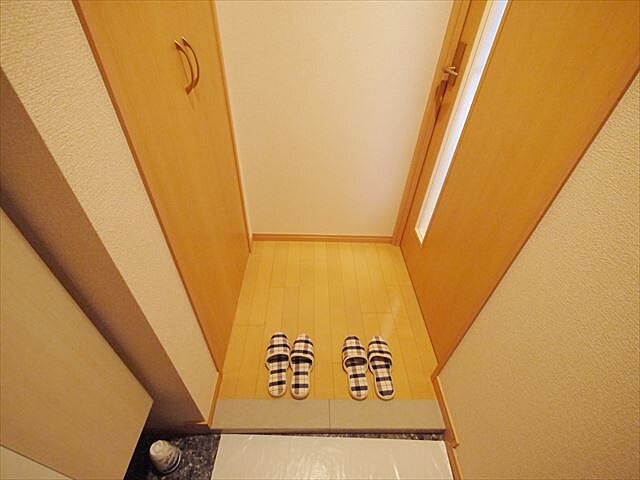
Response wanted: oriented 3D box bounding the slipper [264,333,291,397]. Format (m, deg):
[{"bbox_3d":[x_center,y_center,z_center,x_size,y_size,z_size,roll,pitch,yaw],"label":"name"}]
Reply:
[{"bbox_3d":[-0.169,0.491,1.207,0.102,0.065,0.258,1,41,-3],"label":"slipper"}]

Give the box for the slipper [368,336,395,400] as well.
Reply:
[{"bbox_3d":[0.251,0.509,1.211,0.102,0.065,0.257,0,41,-3],"label":"slipper"}]

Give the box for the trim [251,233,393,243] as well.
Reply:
[{"bbox_3d":[0.017,-0.007,1.799,0.853,0.057,0.012,1,41,-2],"label":"trim"}]

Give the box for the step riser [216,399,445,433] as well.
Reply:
[{"bbox_3d":[0.032,0.661,1.107,0.842,0.045,0.100,1,41,-2],"label":"step riser"}]

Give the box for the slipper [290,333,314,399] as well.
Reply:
[{"bbox_3d":[-0.072,0.498,1.205,0.102,0.065,0.264,2,41,-1],"label":"slipper"}]

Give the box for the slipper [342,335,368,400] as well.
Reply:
[{"bbox_3d":[0.148,0.508,1.207,0.102,0.065,0.256,1,41,-3],"label":"slipper"}]

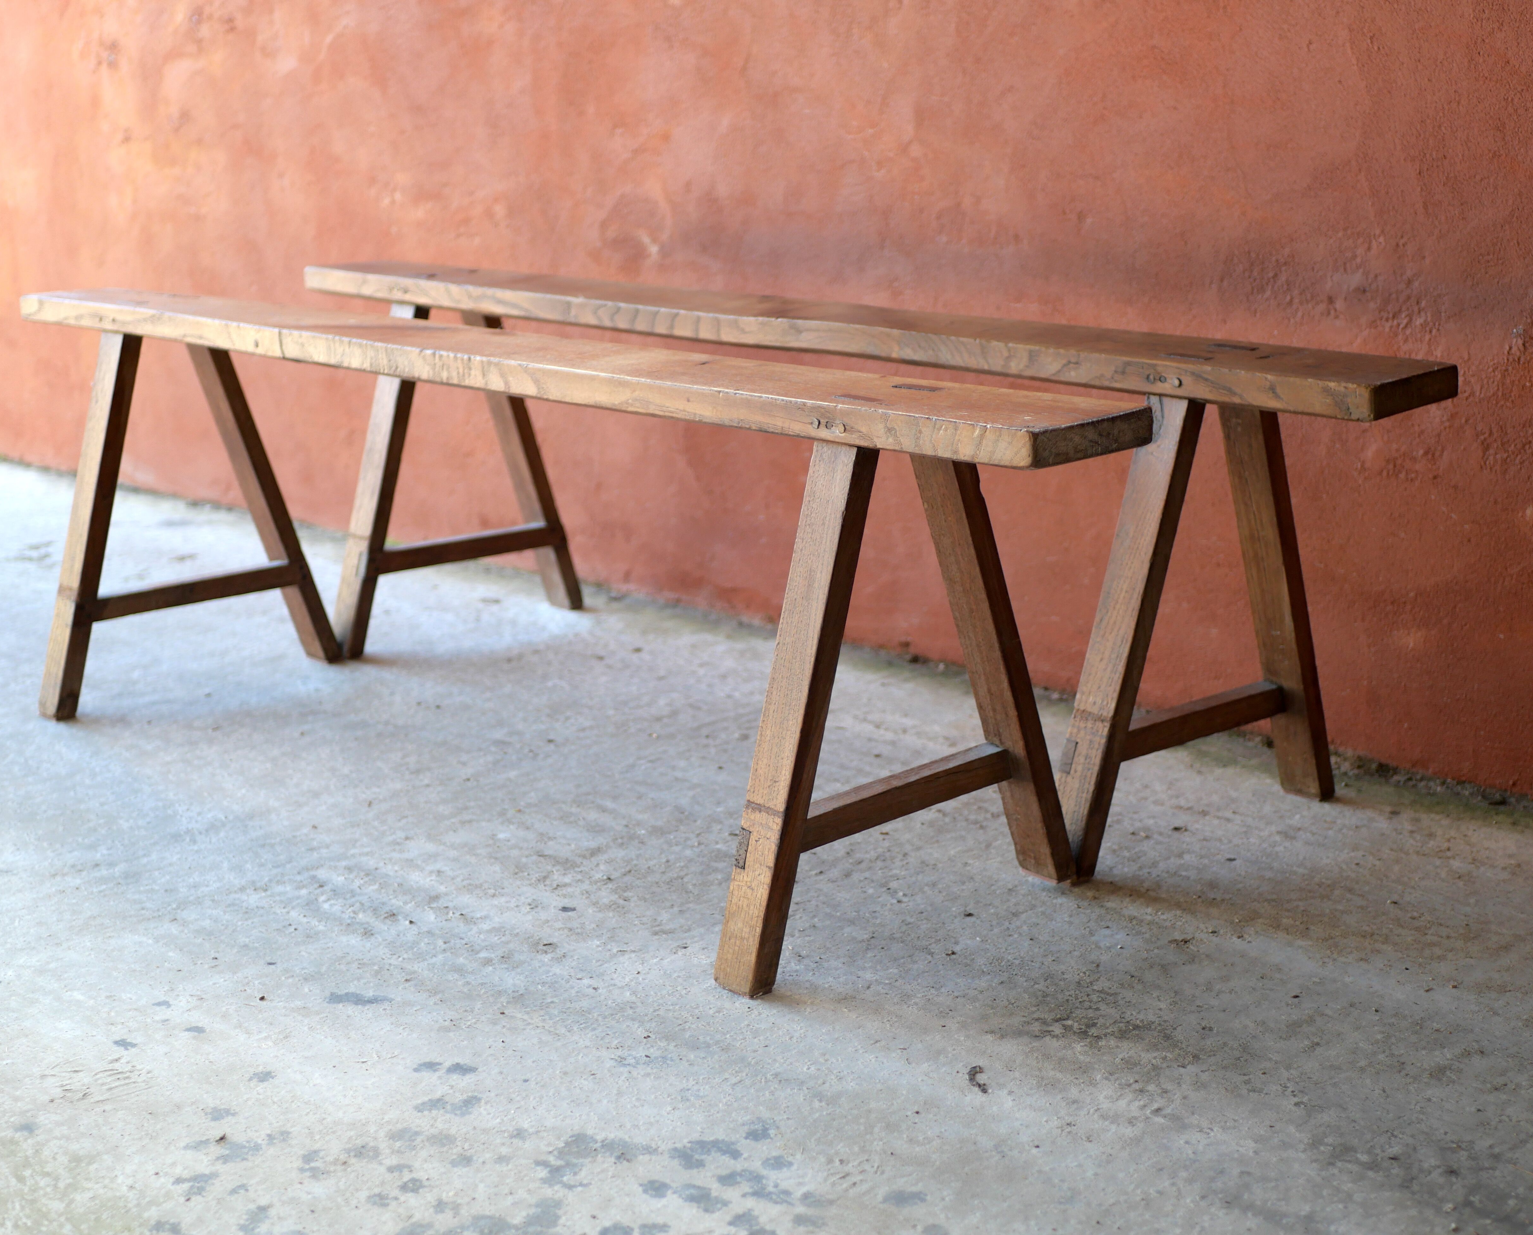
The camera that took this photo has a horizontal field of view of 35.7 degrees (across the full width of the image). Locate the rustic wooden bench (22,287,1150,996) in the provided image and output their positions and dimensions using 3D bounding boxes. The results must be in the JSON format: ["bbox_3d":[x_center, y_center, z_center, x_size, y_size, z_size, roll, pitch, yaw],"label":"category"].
[{"bbox_3d":[-0.325,-0.057,2.607,0.424,0.495,1.748,-13,18,-41],"label":"rustic wooden bench"}]

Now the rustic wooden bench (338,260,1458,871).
[{"bbox_3d":[-0.007,-0.123,2.860,0.408,0.495,1.802,-13,18,-40],"label":"rustic wooden bench"}]

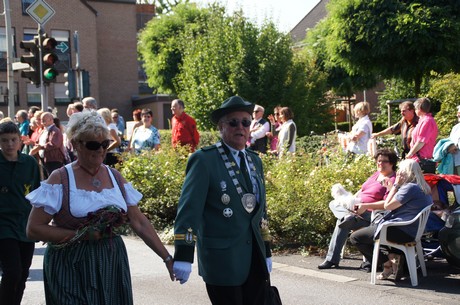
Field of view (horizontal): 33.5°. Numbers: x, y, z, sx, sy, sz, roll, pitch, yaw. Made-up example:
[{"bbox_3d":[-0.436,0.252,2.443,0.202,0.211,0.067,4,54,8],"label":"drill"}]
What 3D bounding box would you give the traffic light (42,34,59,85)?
[{"bbox_3d":[-3.354,-1.723,14.300,0.300,0.900,0.380,-3,3,-22],"label":"traffic light"}]

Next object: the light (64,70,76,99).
[{"bbox_3d":[-5.028,-2.169,24.200,0.380,0.900,0.290,-1,3,12],"label":"light"}]

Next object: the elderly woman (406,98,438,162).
[{"bbox_3d":[2.723,0.054,10.748,0.380,1.650,0.500,-3,3,-11],"label":"elderly woman"}]

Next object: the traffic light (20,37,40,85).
[{"bbox_3d":[-3.711,-1.670,14.200,0.380,0.880,0.270,-3,3,-10],"label":"traffic light"}]

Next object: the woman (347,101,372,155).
[{"bbox_3d":[1.938,0.076,11.243,0.400,1.640,0.470,-2,3,6],"label":"woman"}]

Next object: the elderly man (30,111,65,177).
[{"bbox_3d":[-2.903,0.205,12.344,0.480,1.700,0.520,-4,3,-28],"label":"elderly man"}]

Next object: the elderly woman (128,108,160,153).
[{"bbox_3d":[-1.278,0.133,12.048,0.500,1.640,0.350,-2,3,7],"label":"elderly woman"}]

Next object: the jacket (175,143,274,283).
[{"bbox_3d":[-0.038,0.340,4.200,0.570,0.780,0.340,-5,4,-37],"label":"jacket"}]

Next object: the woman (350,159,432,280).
[{"bbox_3d":[1.625,0.674,7.700,0.800,1.220,0.520,-1,3,18],"label":"woman"}]

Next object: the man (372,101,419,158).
[{"bbox_3d":[2.452,0.115,11.044,0.520,1.700,0.620,-5,4,-41],"label":"man"}]

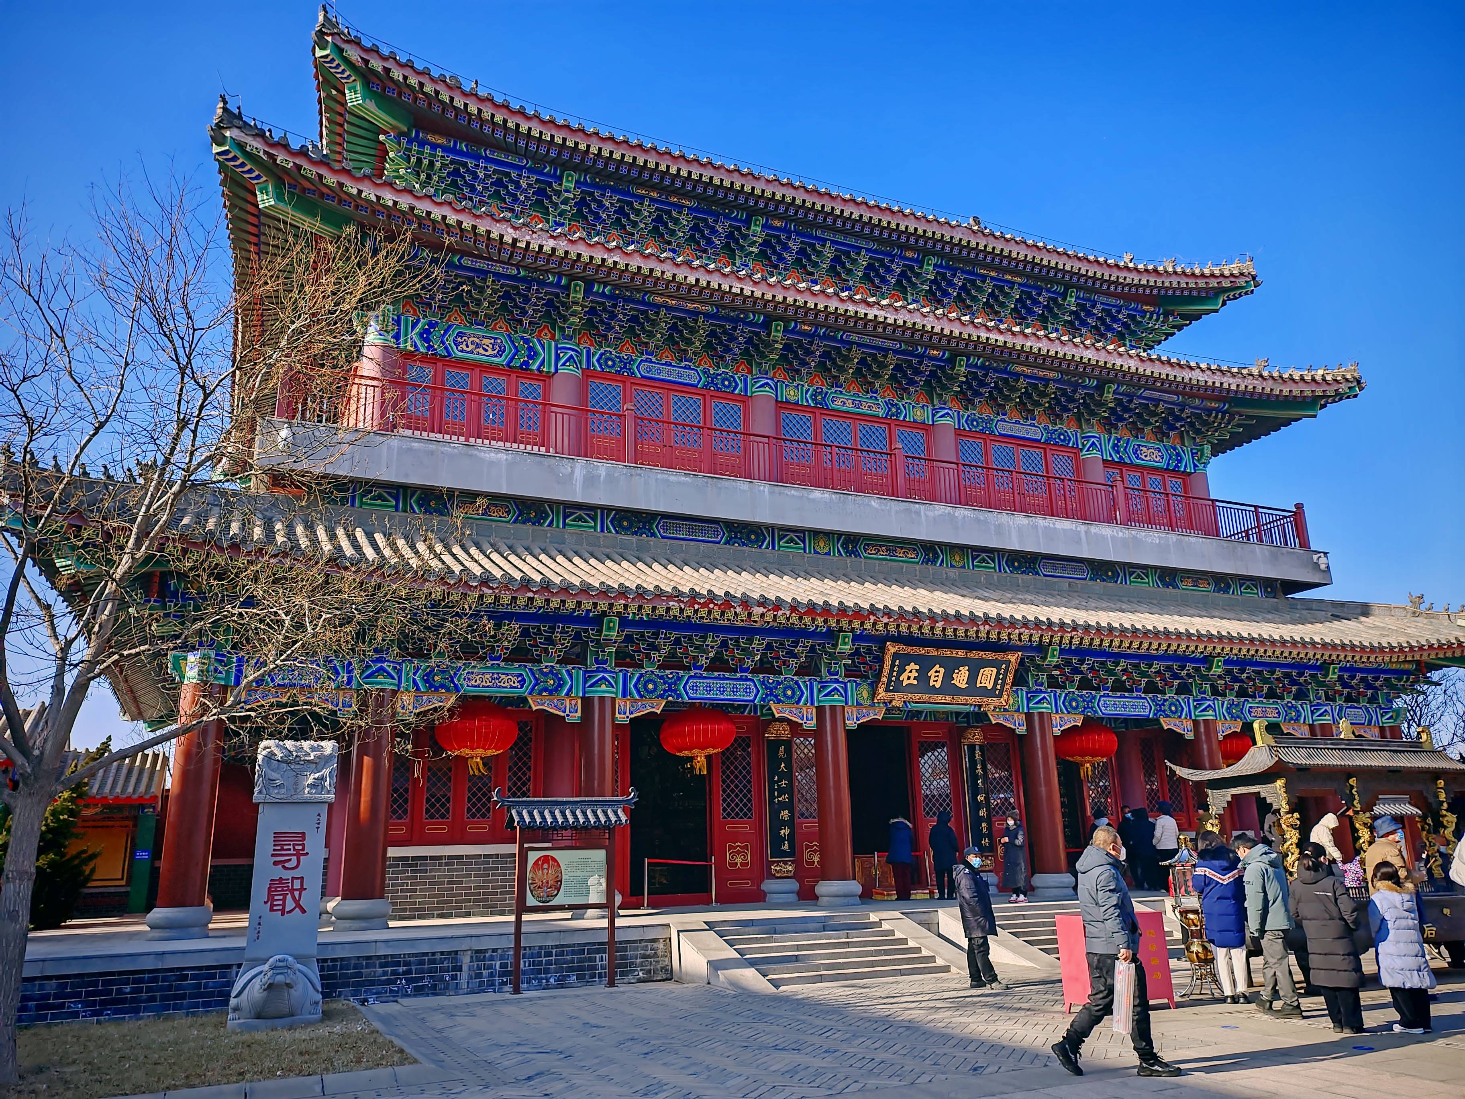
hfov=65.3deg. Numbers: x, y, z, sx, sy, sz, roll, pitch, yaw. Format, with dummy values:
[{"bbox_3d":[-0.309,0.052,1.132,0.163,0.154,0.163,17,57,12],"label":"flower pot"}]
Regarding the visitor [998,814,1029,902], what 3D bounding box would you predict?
[{"bbox_3d":[5.015,5.452,20.360,0.460,1.566,0.350,-16,-21,42],"label":"visitor"}]

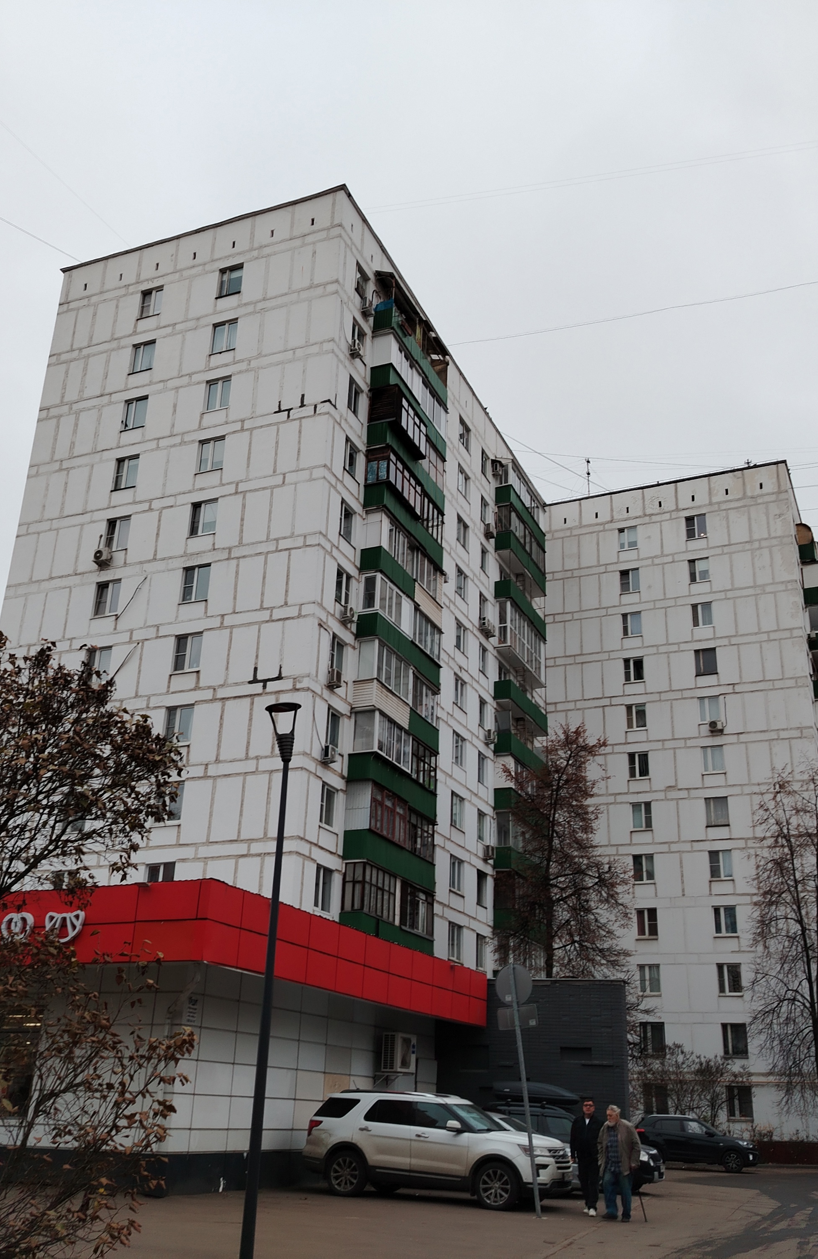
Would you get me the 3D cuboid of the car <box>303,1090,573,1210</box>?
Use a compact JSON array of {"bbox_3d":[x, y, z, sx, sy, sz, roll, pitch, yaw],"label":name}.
[{"bbox_3d":[0.496,9.337,20.979,5.030,1.790,2.000,-10,-25,25],"label":"car"}]

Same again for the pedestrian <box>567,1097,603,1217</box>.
[{"bbox_3d":[2.936,8.741,19.308,0.550,1.760,0.360,-1,-23,6],"label":"pedestrian"}]

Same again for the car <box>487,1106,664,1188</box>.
[{"bbox_3d":[3.661,11.854,26.632,4.420,1.690,1.810,-9,-25,23],"label":"car"}]

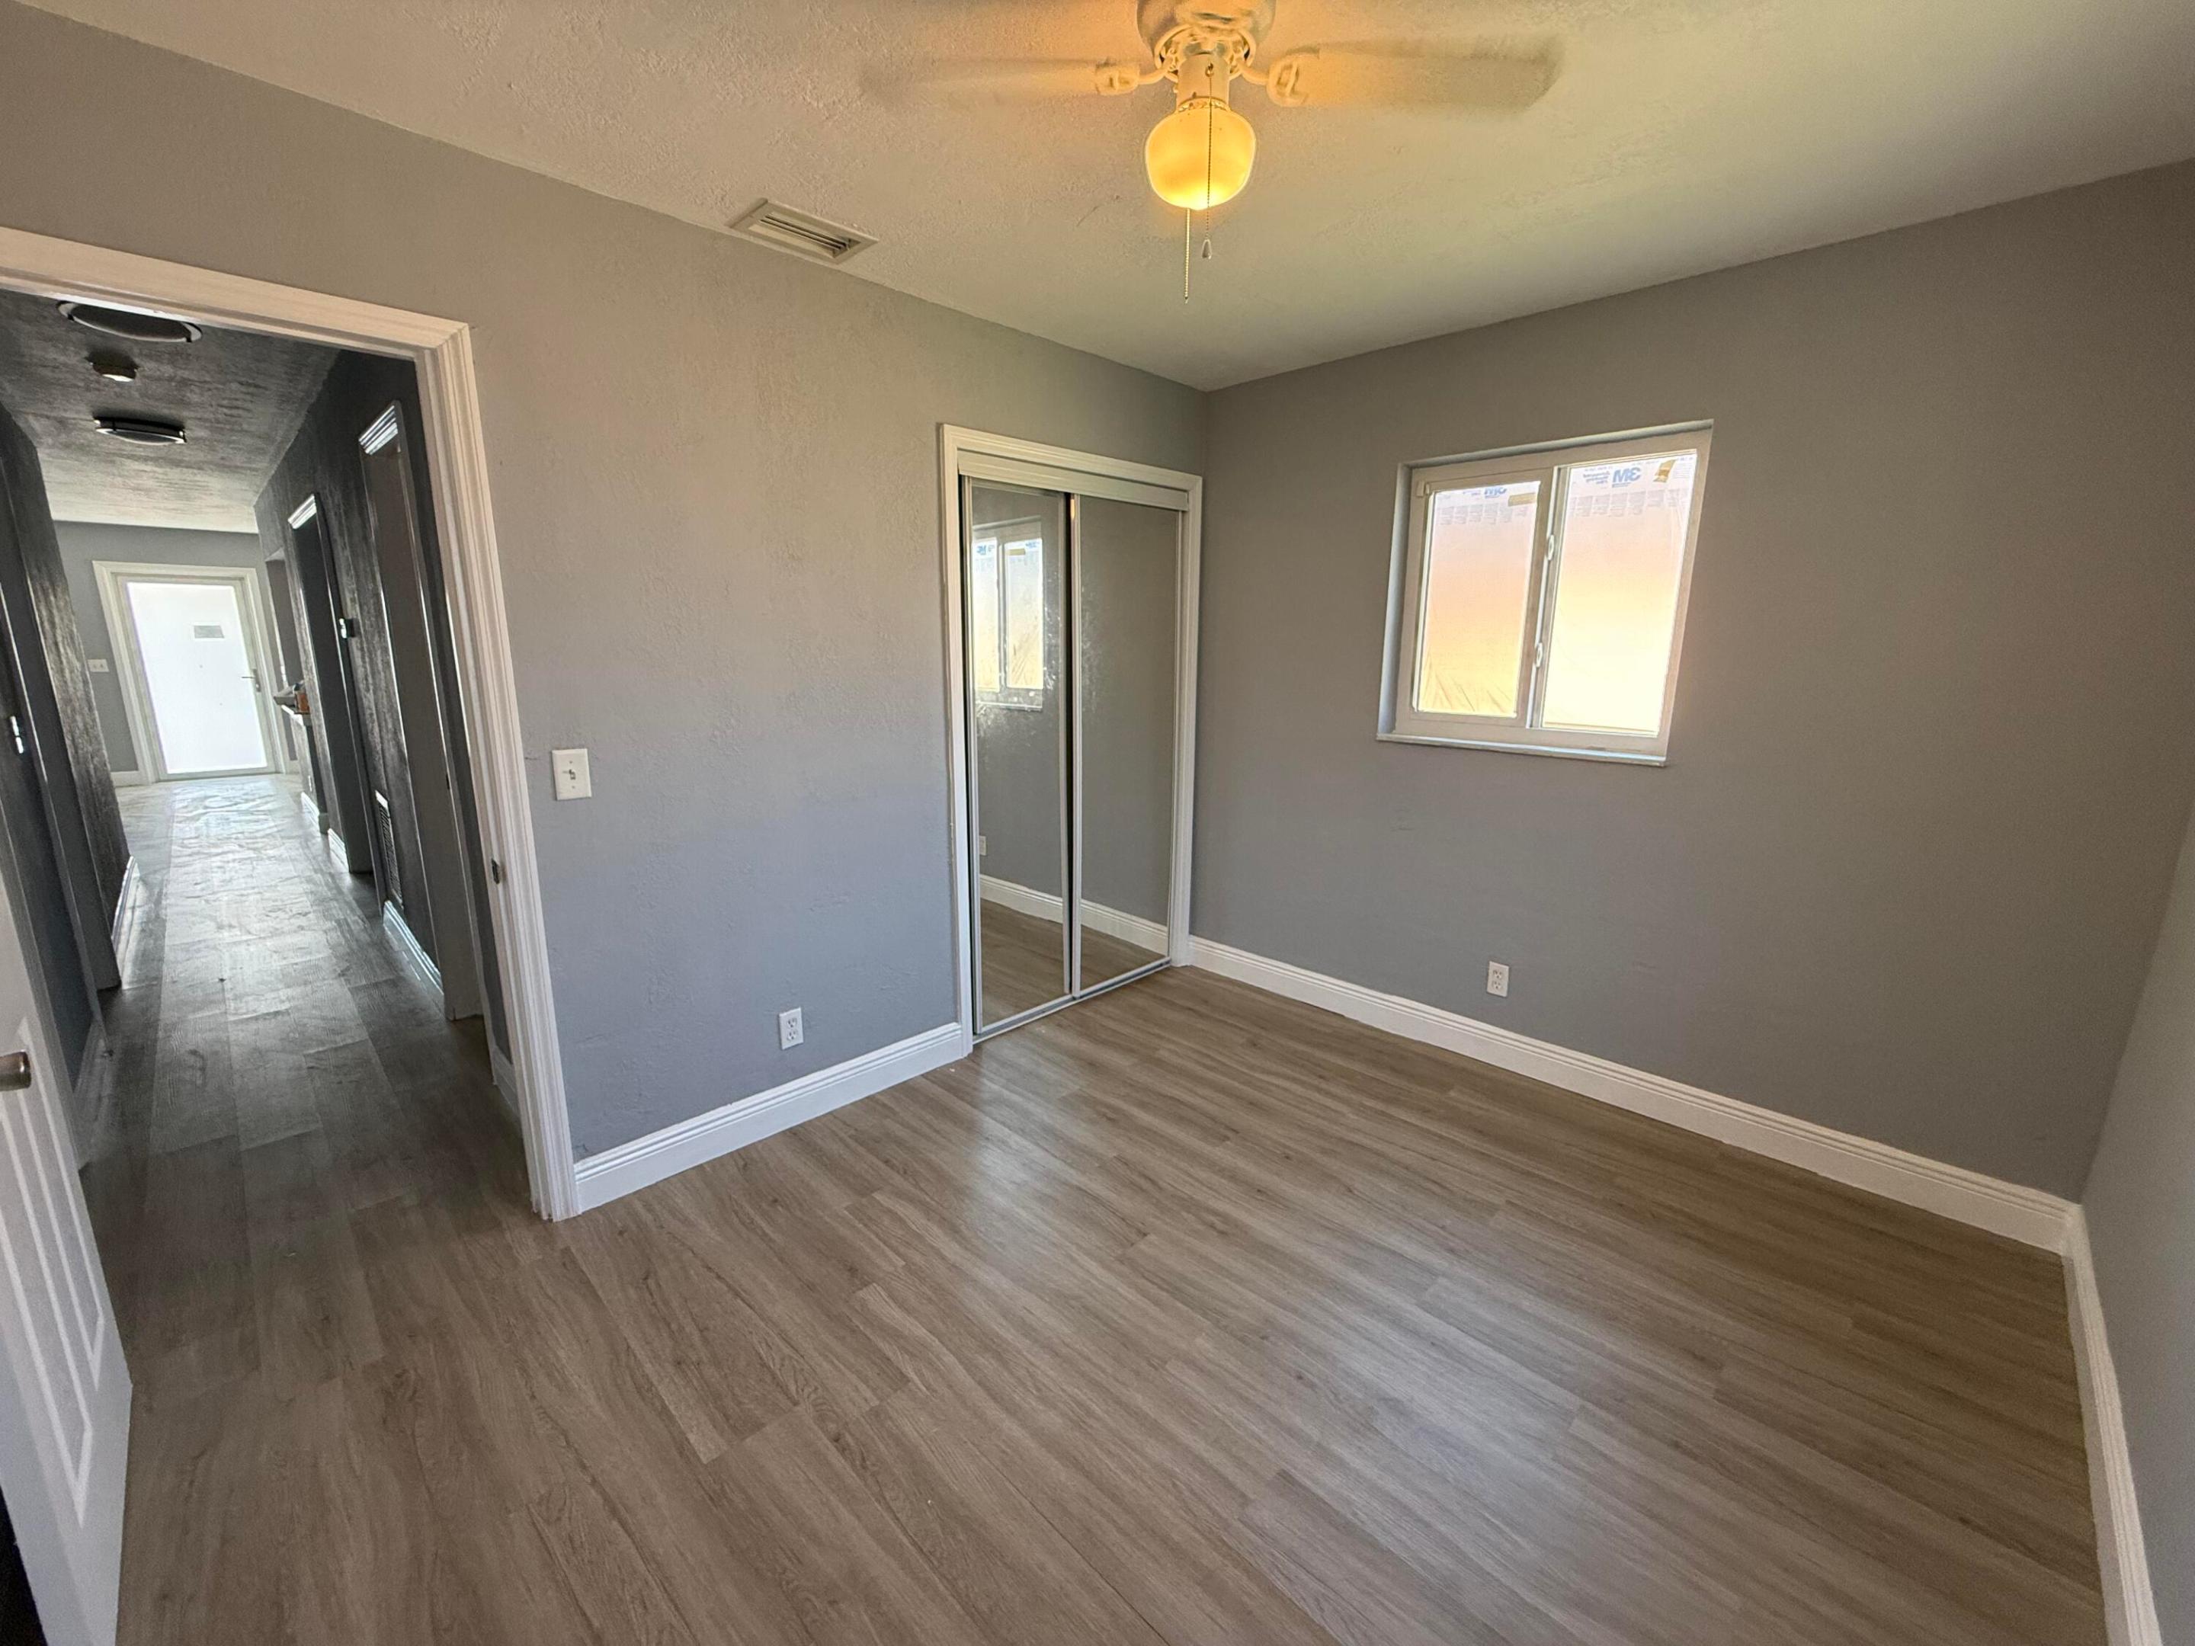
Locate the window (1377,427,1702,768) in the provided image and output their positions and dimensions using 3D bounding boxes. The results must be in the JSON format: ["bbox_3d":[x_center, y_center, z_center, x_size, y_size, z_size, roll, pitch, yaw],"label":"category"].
[{"bbox_3d":[1.407,-0.713,2.898,0.910,0.957,0.120,12,16,43],"label":"window"}]

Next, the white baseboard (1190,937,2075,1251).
[{"bbox_3d":[1.408,0.795,3.113,2.748,0.141,0.016,12,16,43],"label":"white baseboard"}]

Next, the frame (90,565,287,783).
[{"bbox_3d":[-9.087,-1.498,8.964,0.130,2.125,1.090,12,16,43],"label":"frame"}]

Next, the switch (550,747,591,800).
[{"bbox_3d":[-1.276,-0.119,2.161,0.014,0.119,0.074,12,16,43],"label":"switch"}]

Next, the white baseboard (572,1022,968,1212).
[{"bbox_3d":[-0.924,0.861,2.738,0.016,0.141,1.228,12,16,43],"label":"white baseboard"}]

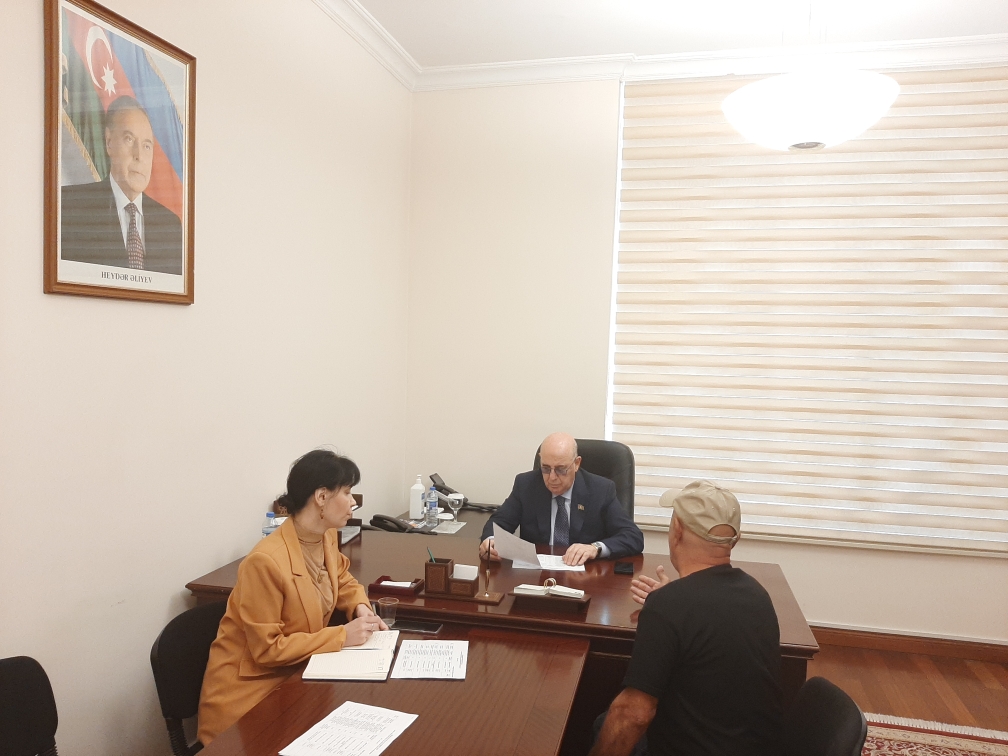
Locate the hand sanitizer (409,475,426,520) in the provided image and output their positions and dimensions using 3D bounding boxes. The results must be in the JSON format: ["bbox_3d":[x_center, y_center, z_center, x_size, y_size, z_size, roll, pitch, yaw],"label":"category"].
[{"bbox_3d":[-0.466,0.634,4.054,0.070,0.245,0.085,3,3,29],"label":"hand sanitizer"}]

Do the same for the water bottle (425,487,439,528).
[{"bbox_3d":[-0.372,0.662,3.931,0.062,0.205,0.062,2,3,14],"label":"water bottle"}]

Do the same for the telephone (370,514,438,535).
[{"bbox_3d":[-0.510,0.720,3.845,0.230,0.090,0.180,3,3,24],"label":"telephone"}]

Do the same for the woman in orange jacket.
[{"bbox_3d":[-0.643,0.912,2.327,0.700,1.310,0.510,3,3,22],"label":"woman in orange jacket"}]

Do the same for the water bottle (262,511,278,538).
[{"bbox_3d":[-0.942,0.646,3.049,0.064,0.210,0.064,2,3,14],"label":"water bottle"}]

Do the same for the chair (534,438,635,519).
[{"bbox_3d":[0.341,0.929,3.688,0.660,1.200,0.700,2,3,14],"label":"chair"}]

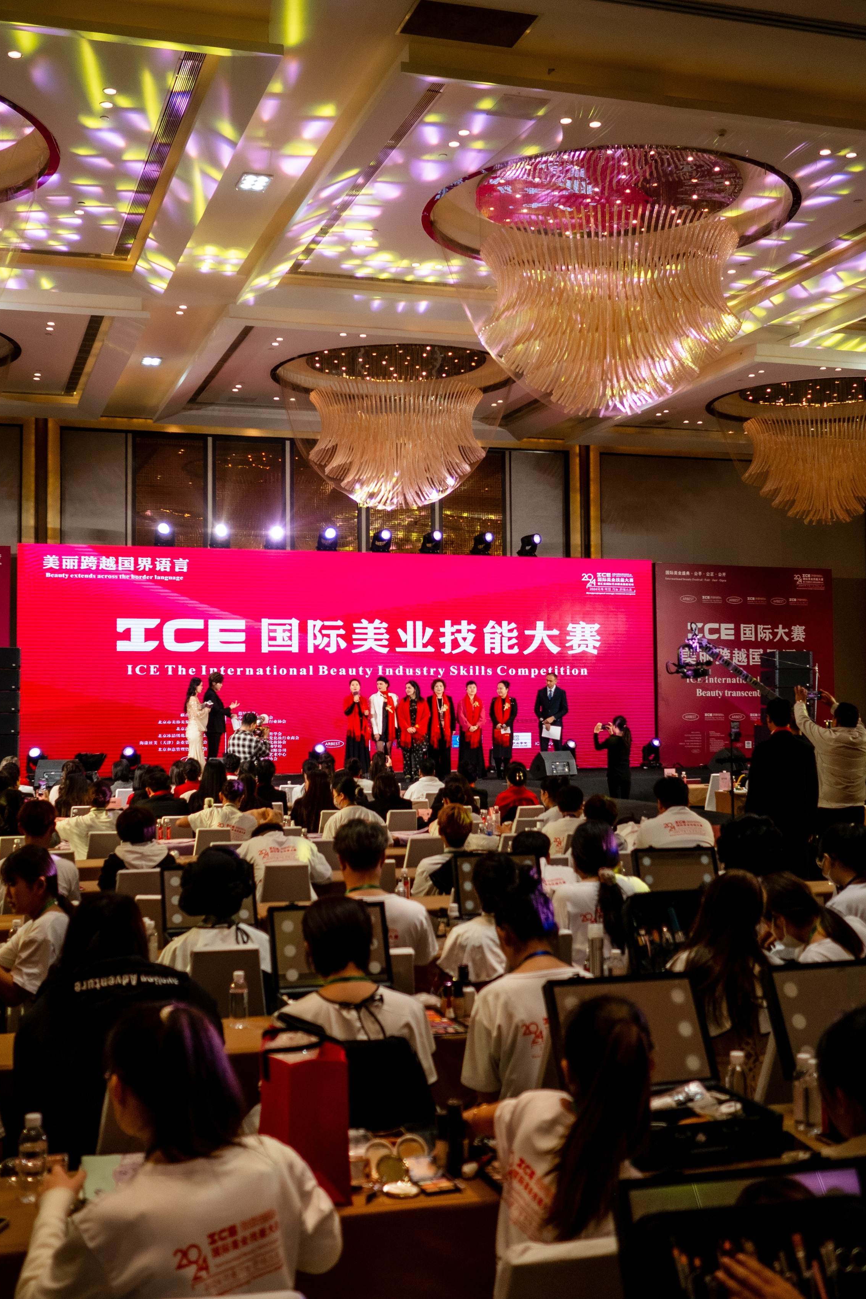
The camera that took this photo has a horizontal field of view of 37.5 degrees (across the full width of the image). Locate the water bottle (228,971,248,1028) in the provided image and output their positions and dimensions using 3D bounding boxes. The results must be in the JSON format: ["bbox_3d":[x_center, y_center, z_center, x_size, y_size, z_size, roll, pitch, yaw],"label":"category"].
[{"bbox_3d":[-0.610,1.102,4.004,0.060,0.175,0.060,0,-2,0],"label":"water bottle"}]

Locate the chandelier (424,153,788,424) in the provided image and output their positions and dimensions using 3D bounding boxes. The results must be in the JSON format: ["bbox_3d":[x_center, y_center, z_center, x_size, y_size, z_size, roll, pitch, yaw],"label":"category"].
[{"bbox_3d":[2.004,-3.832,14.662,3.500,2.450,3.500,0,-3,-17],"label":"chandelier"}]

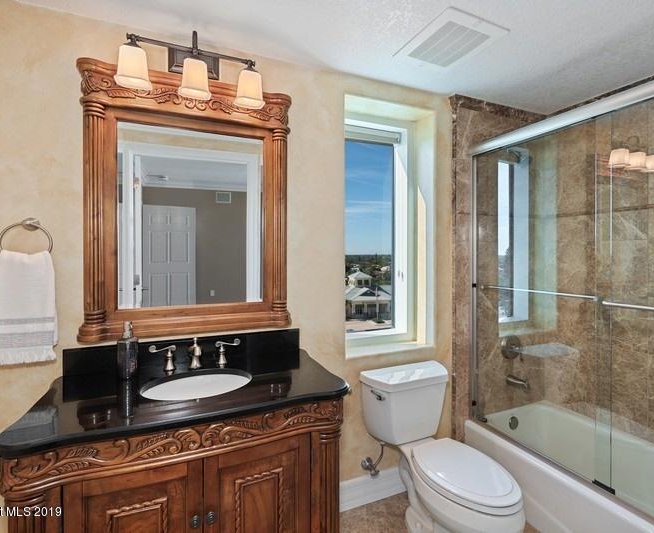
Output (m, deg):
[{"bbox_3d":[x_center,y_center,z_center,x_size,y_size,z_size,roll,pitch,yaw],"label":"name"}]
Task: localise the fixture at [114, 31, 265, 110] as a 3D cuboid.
[{"bbox_3d":[-0.569,-0.876,1.443,0.585,0.295,0.190,0,1,-22],"label":"fixture"}]

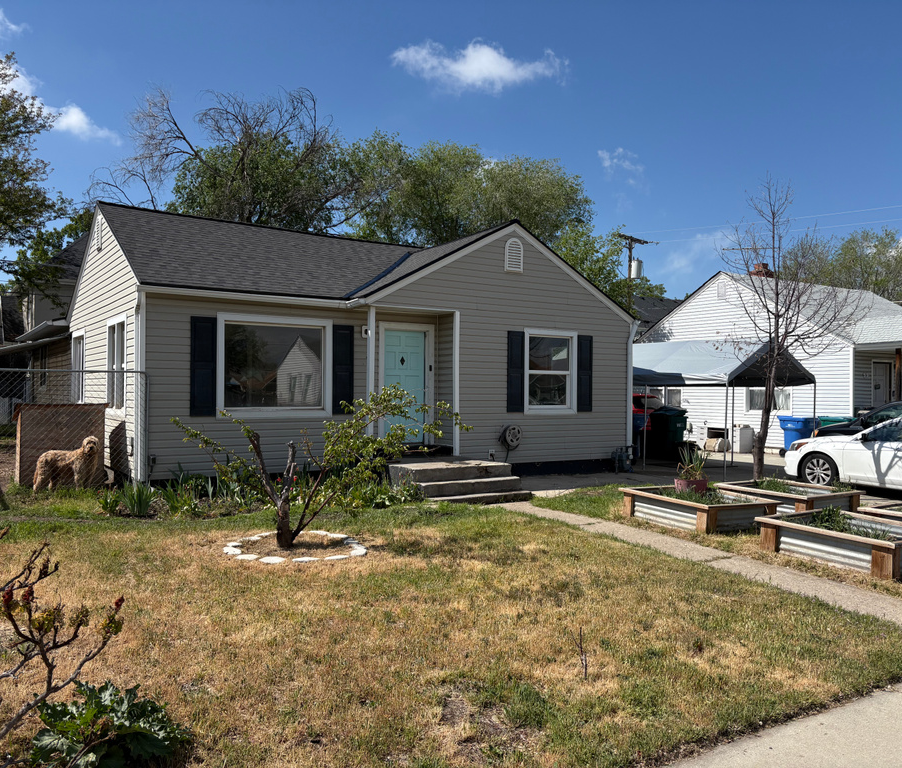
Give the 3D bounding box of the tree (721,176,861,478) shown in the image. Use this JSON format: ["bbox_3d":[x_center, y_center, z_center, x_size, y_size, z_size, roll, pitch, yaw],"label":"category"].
[{"bbox_3d":[5.722,-0.850,13.000,2.400,5.360,2.400,0,0,24],"label":"tree"}]

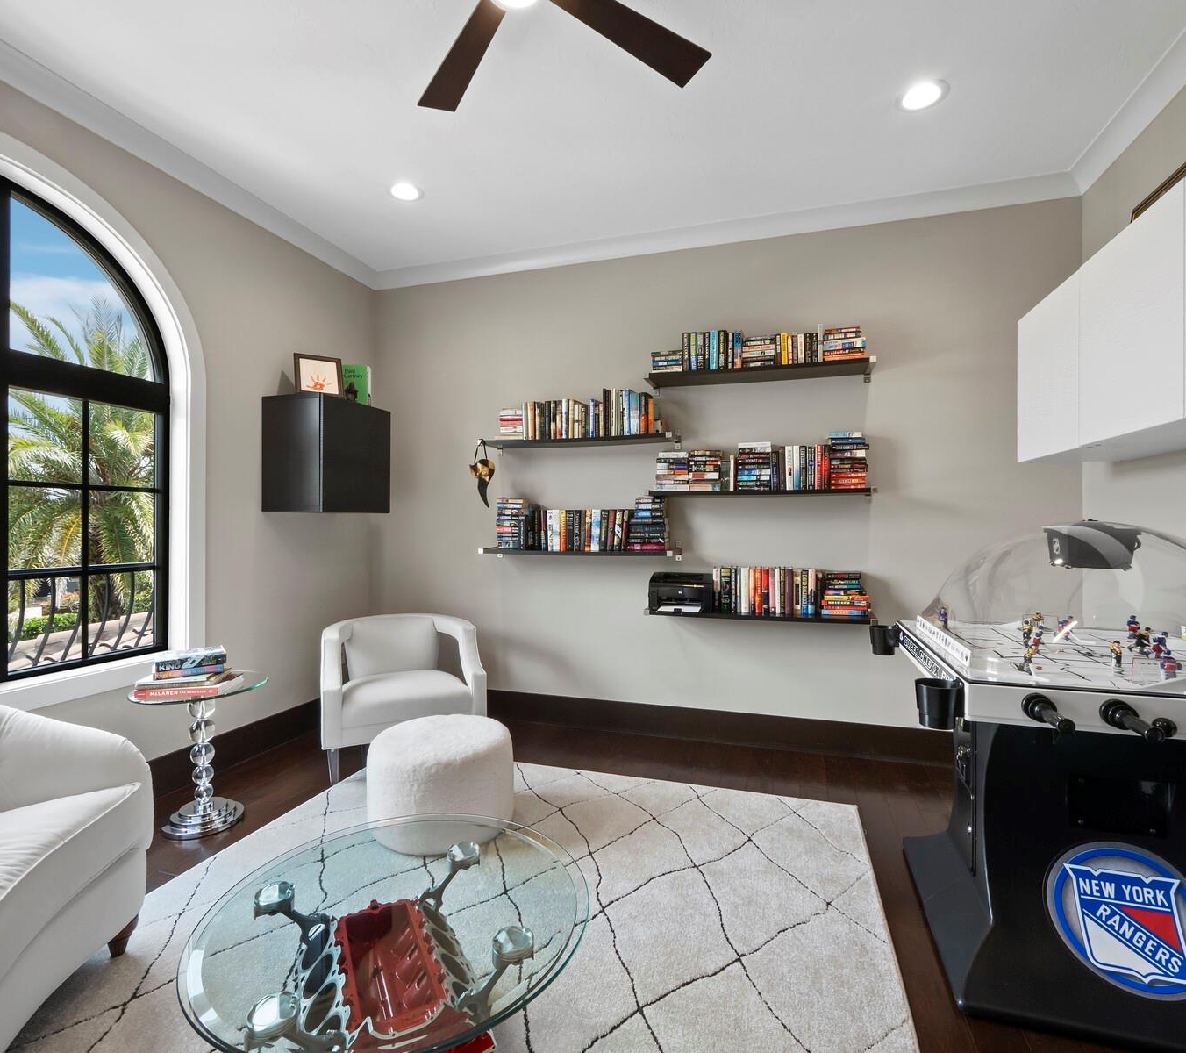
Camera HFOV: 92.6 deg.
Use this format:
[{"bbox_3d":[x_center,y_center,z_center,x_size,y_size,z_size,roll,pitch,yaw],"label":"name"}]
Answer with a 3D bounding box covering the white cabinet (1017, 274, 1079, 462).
[{"bbox_3d":[2.147,-0.650,2.399,0.390,0.685,0.588,0,0,18],"label":"white cabinet"}]

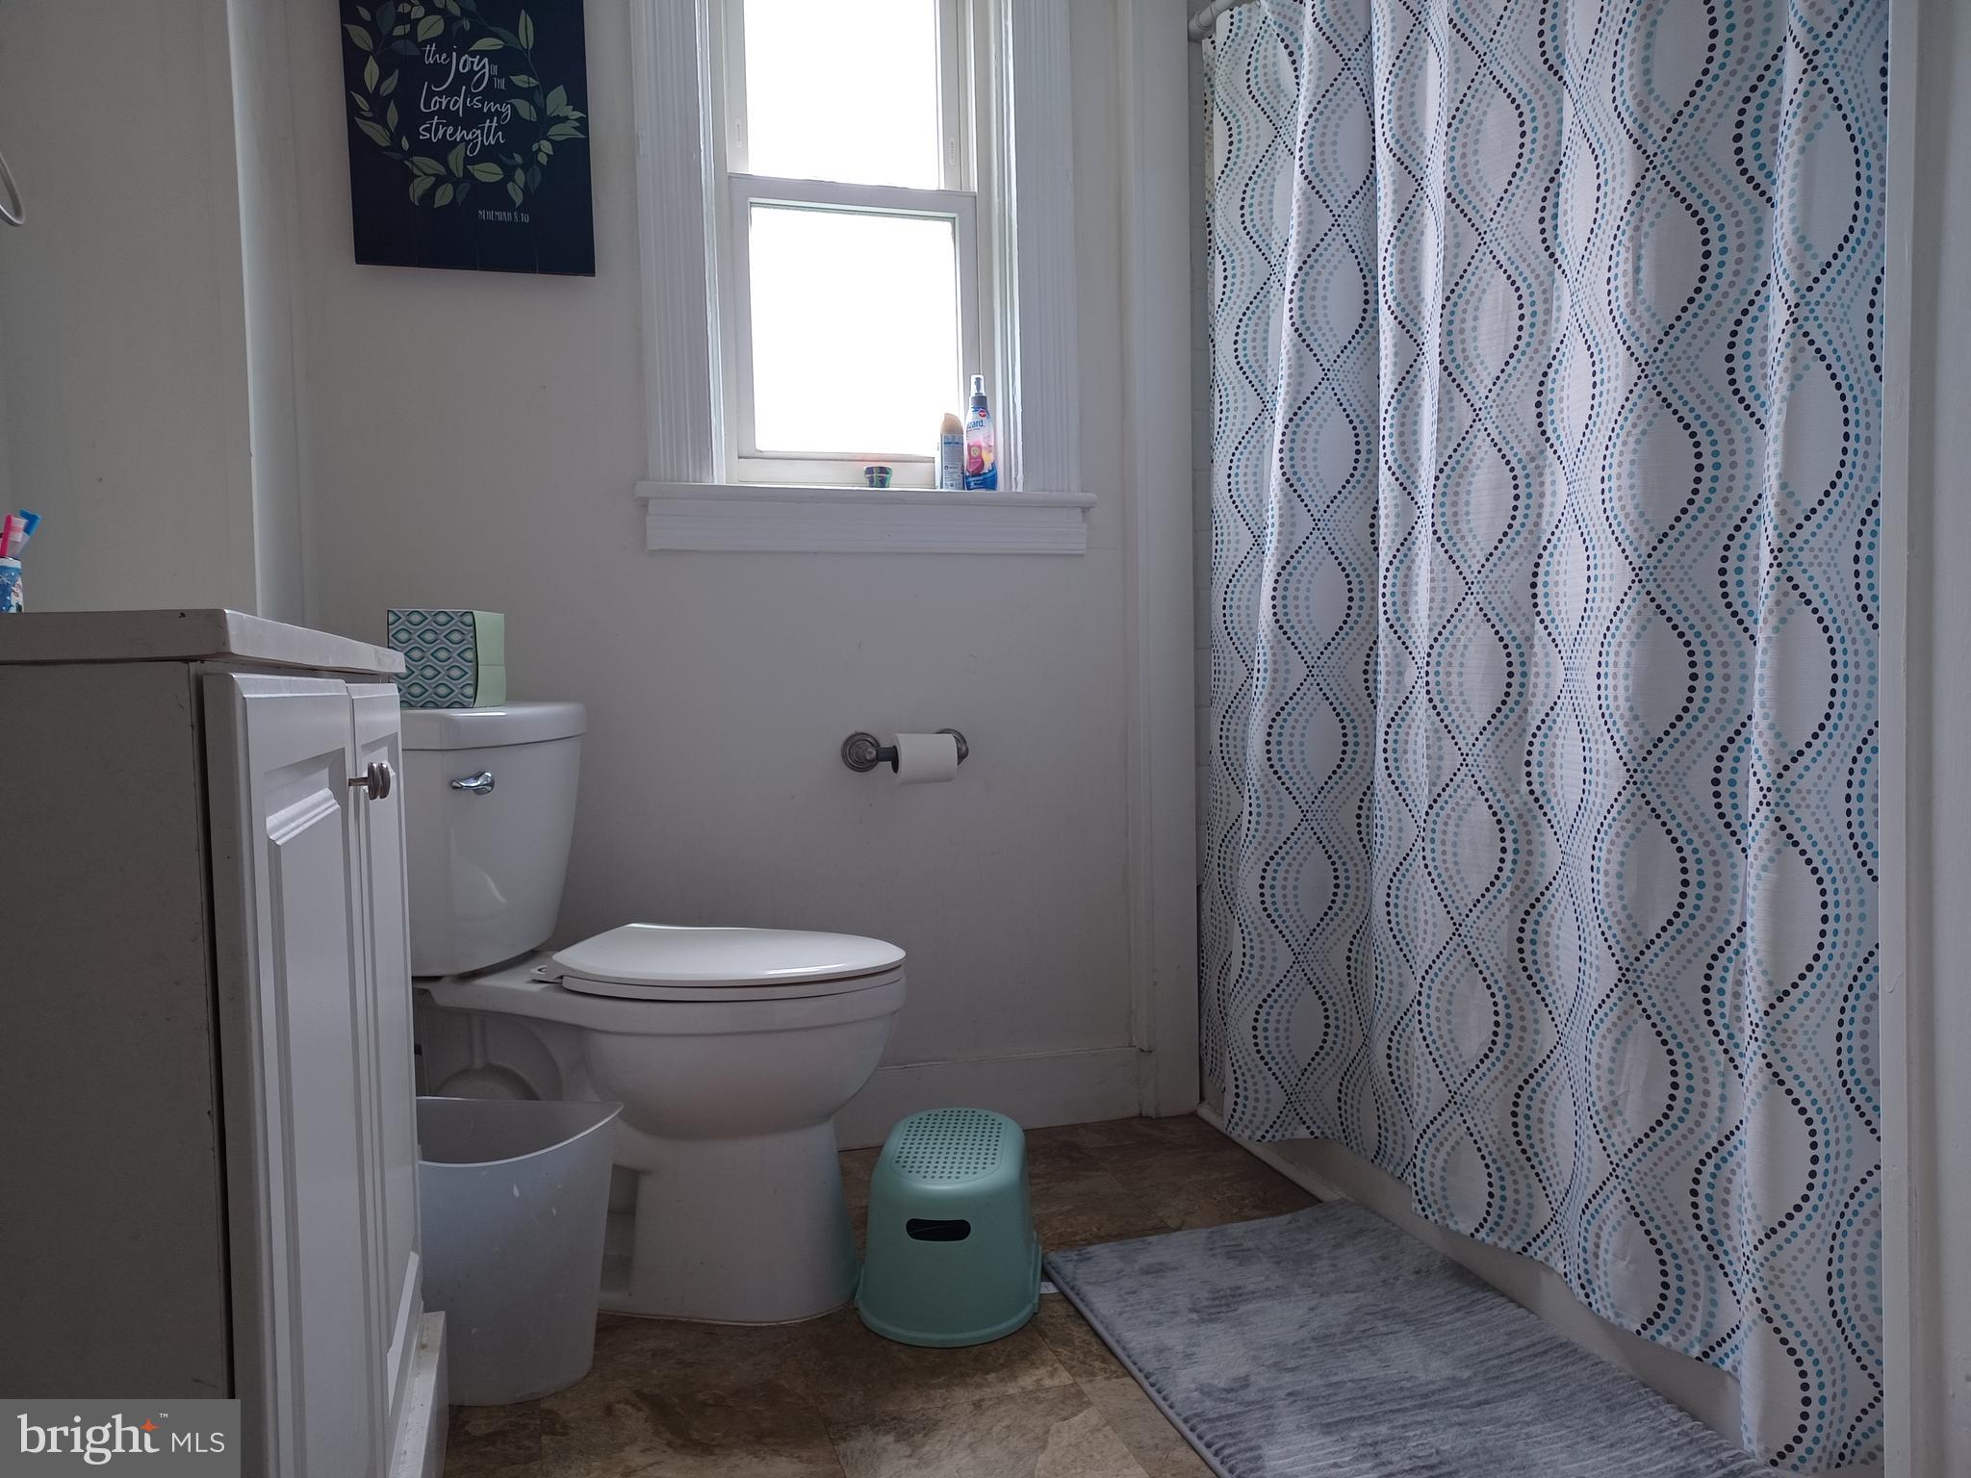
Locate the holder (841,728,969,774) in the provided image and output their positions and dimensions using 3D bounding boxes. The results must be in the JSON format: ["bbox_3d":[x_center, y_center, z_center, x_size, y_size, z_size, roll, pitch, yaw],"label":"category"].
[{"bbox_3d":[-0.128,0.022,2.449,0.229,0.073,0.090,-2,2,-16],"label":"holder"}]

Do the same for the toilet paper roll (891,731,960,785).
[{"bbox_3d":[-0.102,0.033,2.421,0.098,0.085,0.085,-2,2,-16],"label":"toilet paper roll"}]

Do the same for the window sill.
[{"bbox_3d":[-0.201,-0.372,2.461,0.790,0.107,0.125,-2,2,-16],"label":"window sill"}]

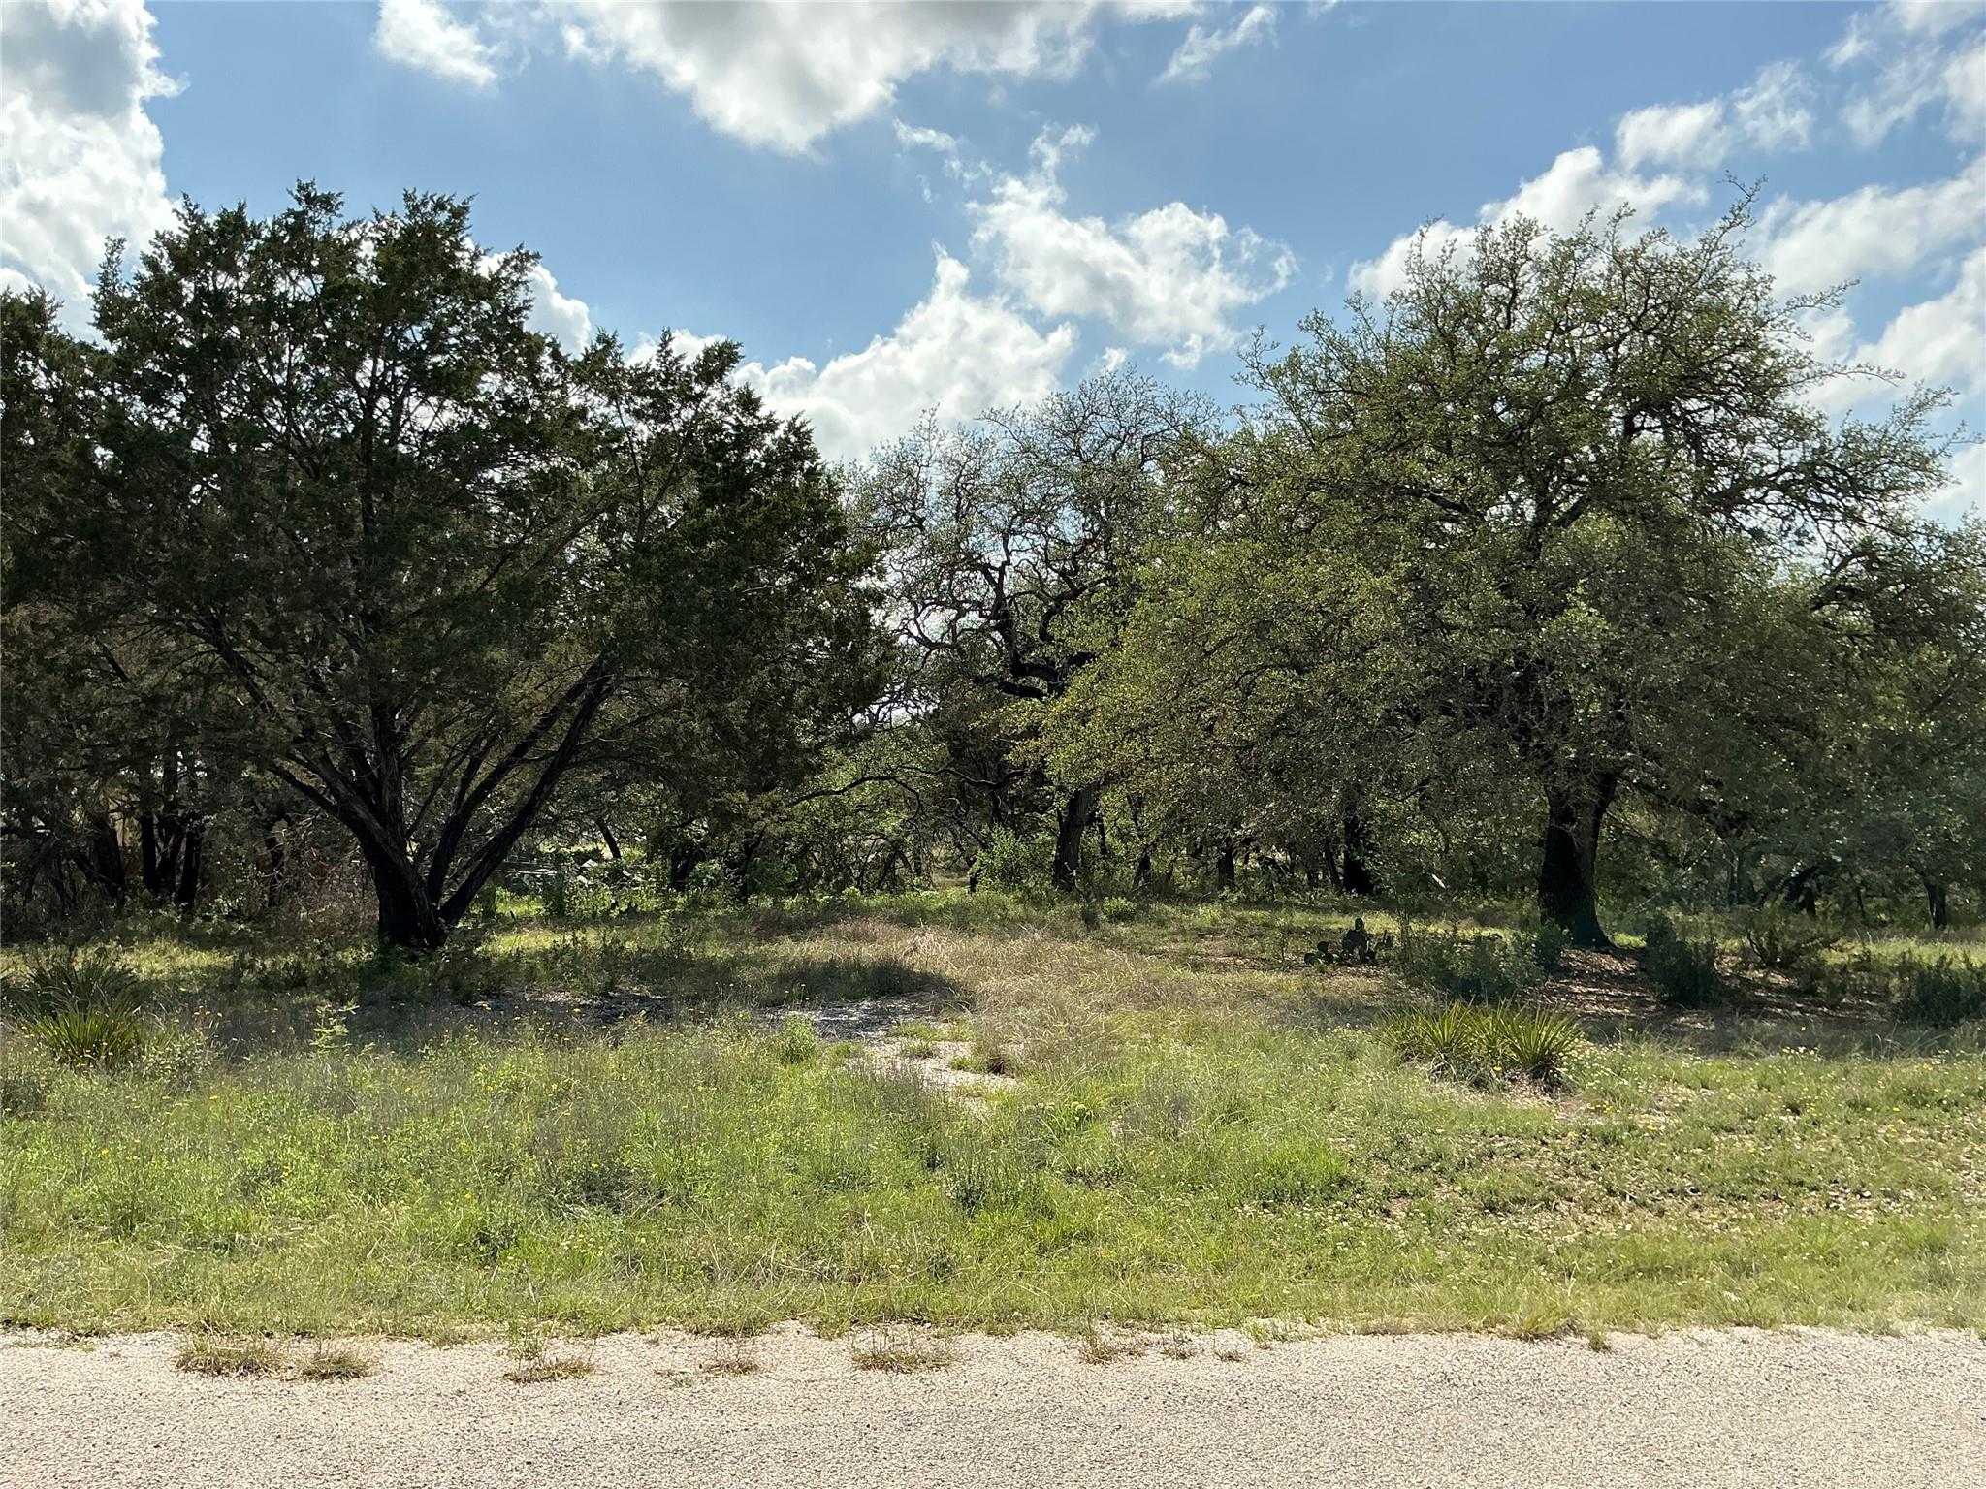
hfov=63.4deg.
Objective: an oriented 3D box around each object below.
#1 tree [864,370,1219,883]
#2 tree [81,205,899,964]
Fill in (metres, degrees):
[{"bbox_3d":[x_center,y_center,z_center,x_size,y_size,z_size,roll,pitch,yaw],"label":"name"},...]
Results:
[{"bbox_3d":[0.766,-1.846,26.000,6.000,8.400,6.000,0,-2,0],"label":"tree"},{"bbox_3d":[-5.721,-1.927,17.500,8.800,8.200,7.800,0,-2,0],"label":"tree"}]

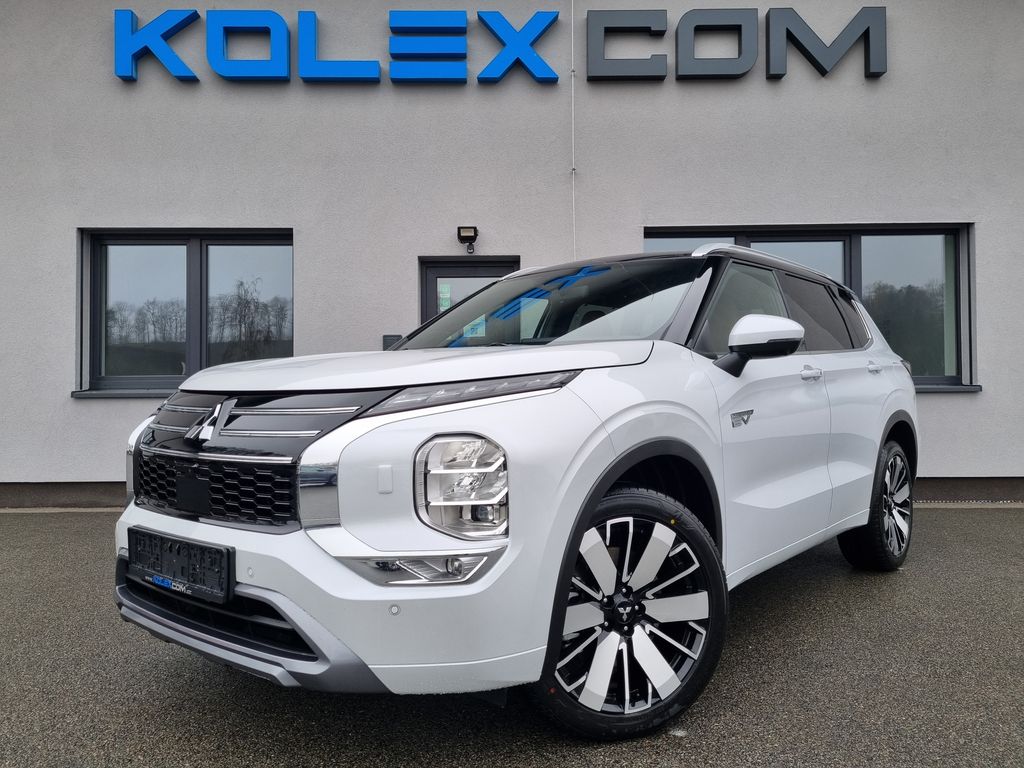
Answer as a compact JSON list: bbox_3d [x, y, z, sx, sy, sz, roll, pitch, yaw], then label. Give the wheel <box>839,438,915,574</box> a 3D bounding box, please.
[{"bbox_3d":[2.032,0.672,4.291,0.250,0.725,0.725,-1,-2,40],"label":"wheel"}]

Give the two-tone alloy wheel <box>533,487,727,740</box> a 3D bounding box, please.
[{"bbox_3d":[0.290,0.646,2.231,0.725,0.725,0.250,0,-1,-23],"label":"two-tone alloy wheel"}]

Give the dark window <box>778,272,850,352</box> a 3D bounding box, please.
[{"bbox_3d":[1.454,-0.338,3.684,0.070,0.370,0.800,-22,-15,38],"label":"dark window"}]

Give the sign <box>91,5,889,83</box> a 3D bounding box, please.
[{"bbox_3d":[-0.101,-3.116,7.048,7.066,0.640,0.110,0,-1,0],"label":"sign"}]

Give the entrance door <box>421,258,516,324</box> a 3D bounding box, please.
[{"bbox_3d":[-0.388,-0.068,7.132,0.911,2.200,0.120,0,-1,0],"label":"entrance door"}]

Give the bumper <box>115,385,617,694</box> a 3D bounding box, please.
[{"bbox_3d":[-0.667,0.381,2.322,1.840,0.740,0.740,-1,-2,40],"label":"bumper"}]

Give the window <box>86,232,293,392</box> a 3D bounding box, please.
[{"bbox_3d":[-2.992,-0.676,7.125,1.936,1.495,0.150,0,-1,0],"label":"window"}]

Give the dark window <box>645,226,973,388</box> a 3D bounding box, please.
[{"bbox_3d":[2.751,-0.704,7.125,3.048,1.514,0.150,0,-1,0],"label":"dark window"}]

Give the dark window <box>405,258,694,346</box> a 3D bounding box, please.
[{"bbox_3d":[0.150,-0.337,3.309,1.420,0.140,0.880,-2,31,40],"label":"dark window"}]

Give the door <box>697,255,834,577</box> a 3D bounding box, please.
[{"bbox_3d":[0.960,0.068,2.996,0.240,1.220,1.120,-1,-2,40],"label":"door"}]

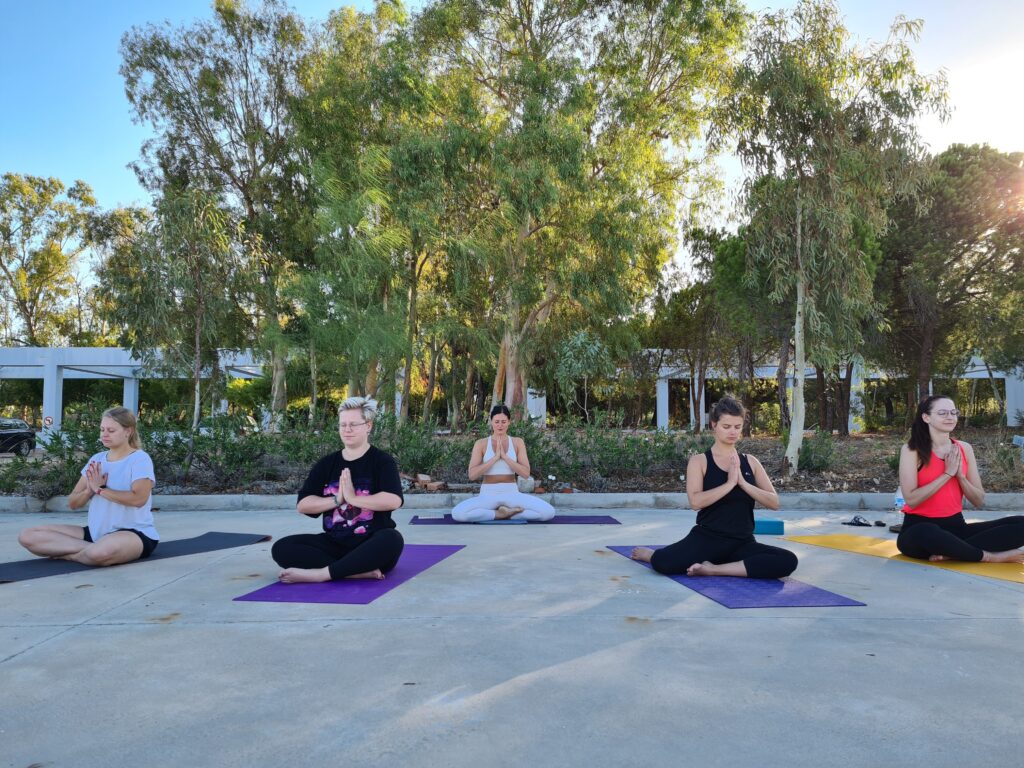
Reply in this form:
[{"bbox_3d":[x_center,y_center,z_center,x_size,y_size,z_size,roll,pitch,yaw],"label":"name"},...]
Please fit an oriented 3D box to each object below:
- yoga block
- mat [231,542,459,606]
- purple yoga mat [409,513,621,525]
[{"bbox_3d":[1.860,1.049,5.646,0.230,0.096,0.150,0,-4,4],"label":"yoga block"},{"bbox_3d":[-0.746,0.978,4.119,0.605,0.010,1.788,-1,-4,10],"label":"mat"},{"bbox_3d":[0.021,1.153,6.529,1.725,0.010,0.611,0,-4,-2],"label":"purple yoga mat"}]

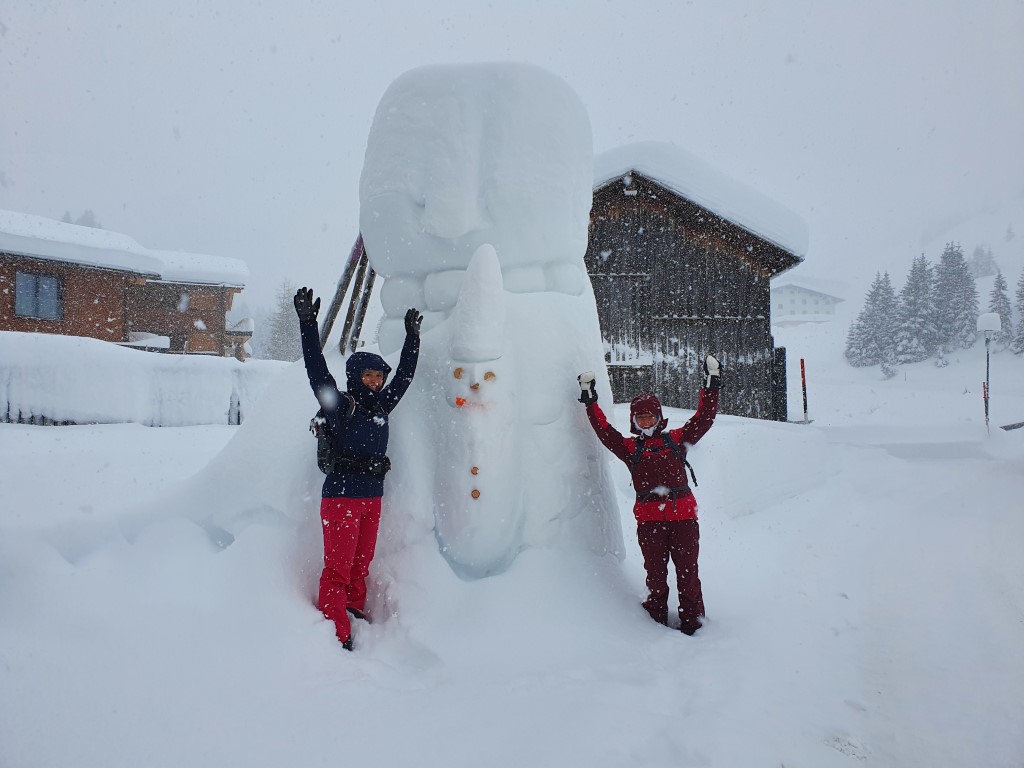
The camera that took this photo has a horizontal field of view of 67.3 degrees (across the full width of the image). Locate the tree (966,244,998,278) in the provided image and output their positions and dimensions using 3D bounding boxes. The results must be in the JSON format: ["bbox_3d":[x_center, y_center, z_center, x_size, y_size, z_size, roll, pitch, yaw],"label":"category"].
[{"bbox_3d":[100.939,-26.281,165.000,6.800,7.400,6.000,0,-2,0],"label":"tree"}]

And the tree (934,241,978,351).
[{"bbox_3d":[47.285,-9.329,82.000,5.000,11.500,5.000,0,-2,0],"label":"tree"}]

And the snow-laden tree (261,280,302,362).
[{"bbox_3d":[-18.259,-4.716,62.000,3.700,7.300,3.700,0,-2,0],"label":"snow-laden tree"}]

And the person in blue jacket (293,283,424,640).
[{"bbox_3d":[-0.964,0.527,4.800,0.900,2.220,0.600,1,-2,-34],"label":"person in blue jacket"}]

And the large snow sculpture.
[{"bbox_3d":[-0.140,-0.500,6.700,2.250,4.250,2.000,0,-2,7],"label":"large snow sculpture"}]

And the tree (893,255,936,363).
[{"bbox_3d":[41.446,-7.755,79.000,4.700,11.100,4.700,0,-2,0],"label":"tree"}]

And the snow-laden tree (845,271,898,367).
[{"bbox_3d":[36.459,-6.643,78.000,5.400,9.800,5.400,0,-2,0],"label":"snow-laden tree"}]

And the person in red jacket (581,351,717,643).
[{"bbox_3d":[0.948,0.768,5.300,0.970,1.900,0.500,0,-2,11],"label":"person in red jacket"}]

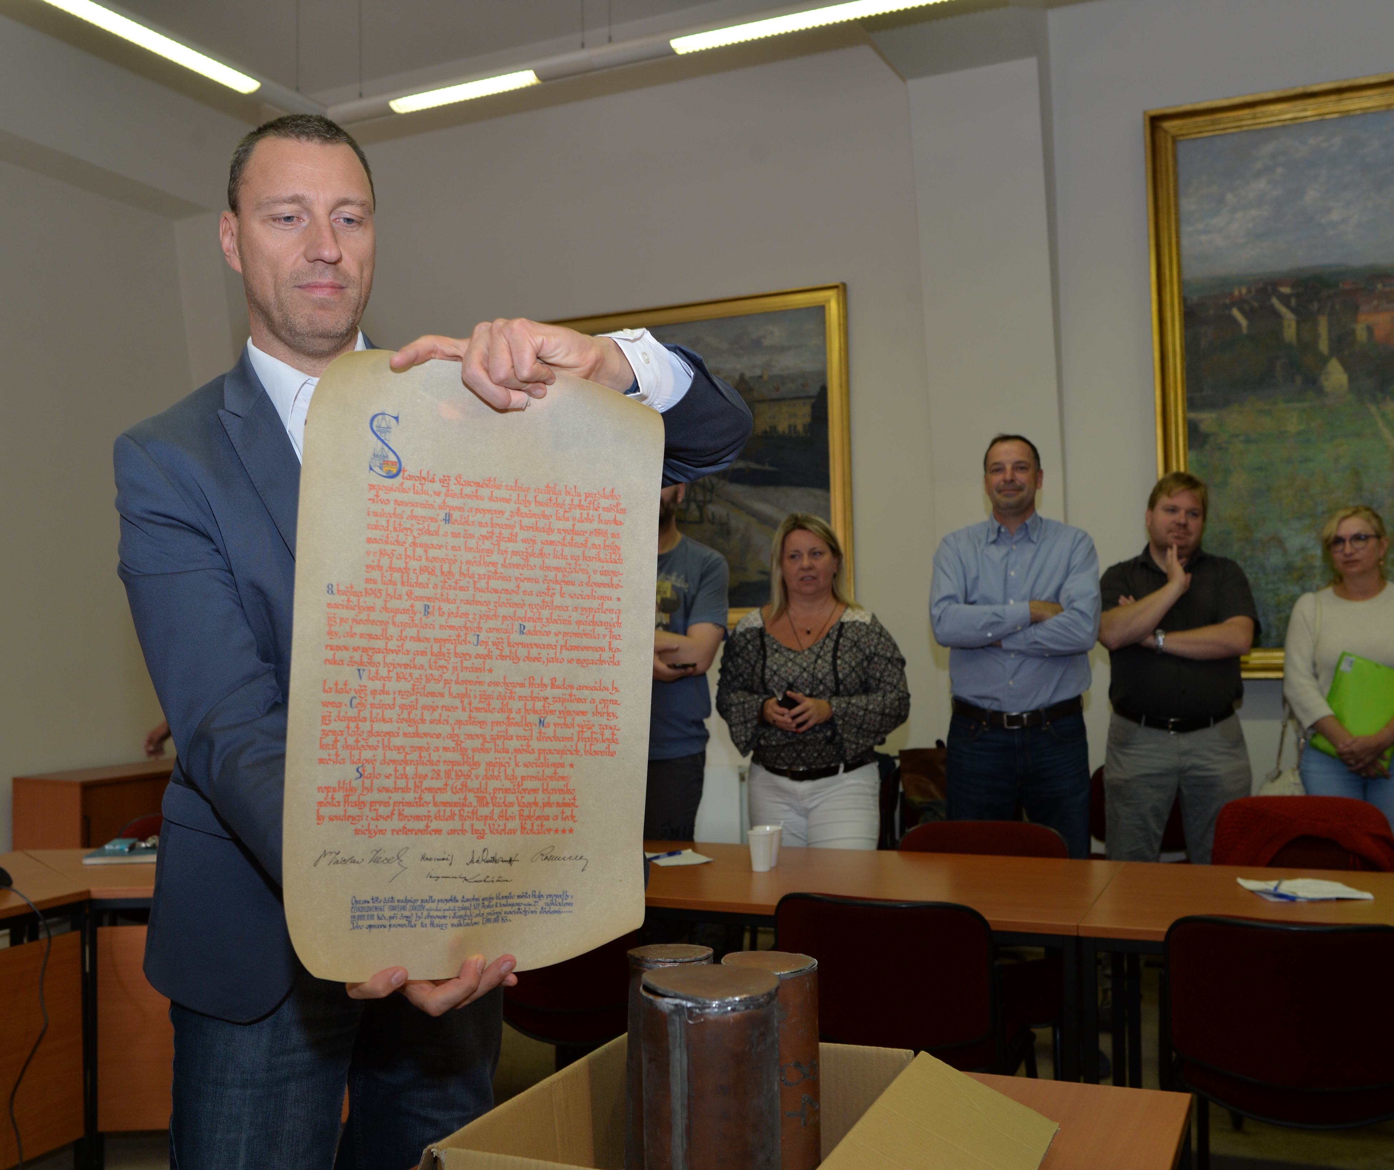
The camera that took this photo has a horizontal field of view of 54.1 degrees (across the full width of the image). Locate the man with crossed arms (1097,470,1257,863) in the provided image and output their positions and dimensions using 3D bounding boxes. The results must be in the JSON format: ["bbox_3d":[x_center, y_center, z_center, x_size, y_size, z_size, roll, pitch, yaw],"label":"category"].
[{"bbox_3d":[1.491,0.531,4.215,0.480,1.770,0.380,-2,-2,19],"label":"man with crossed arms"}]

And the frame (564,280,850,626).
[{"bbox_3d":[-0.089,-0.513,5.972,1.600,1.420,0.080,-2,-2,24],"label":"frame"}]

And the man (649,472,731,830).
[{"bbox_3d":[-0.116,0.538,4.050,0.500,1.810,0.370,-1,-2,3],"label":"man"}]

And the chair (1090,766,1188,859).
[{"bbox_3d":[1.554,1.027,4.711,0.520,0.810,0.550,-2,-2,24],"label":"chair"}]

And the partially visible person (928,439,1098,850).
[{"bbox_3d":[0.948,0.493,4.083,0.500,1.860,0.370,-2,-2,13],"label":"partially visible person"}]

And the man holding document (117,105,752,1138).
[{"bbox_3d":[-0.270,0.439,1.300,0.620,1.830,0.560,-1,-2,-16],"label":"man holding document"}]

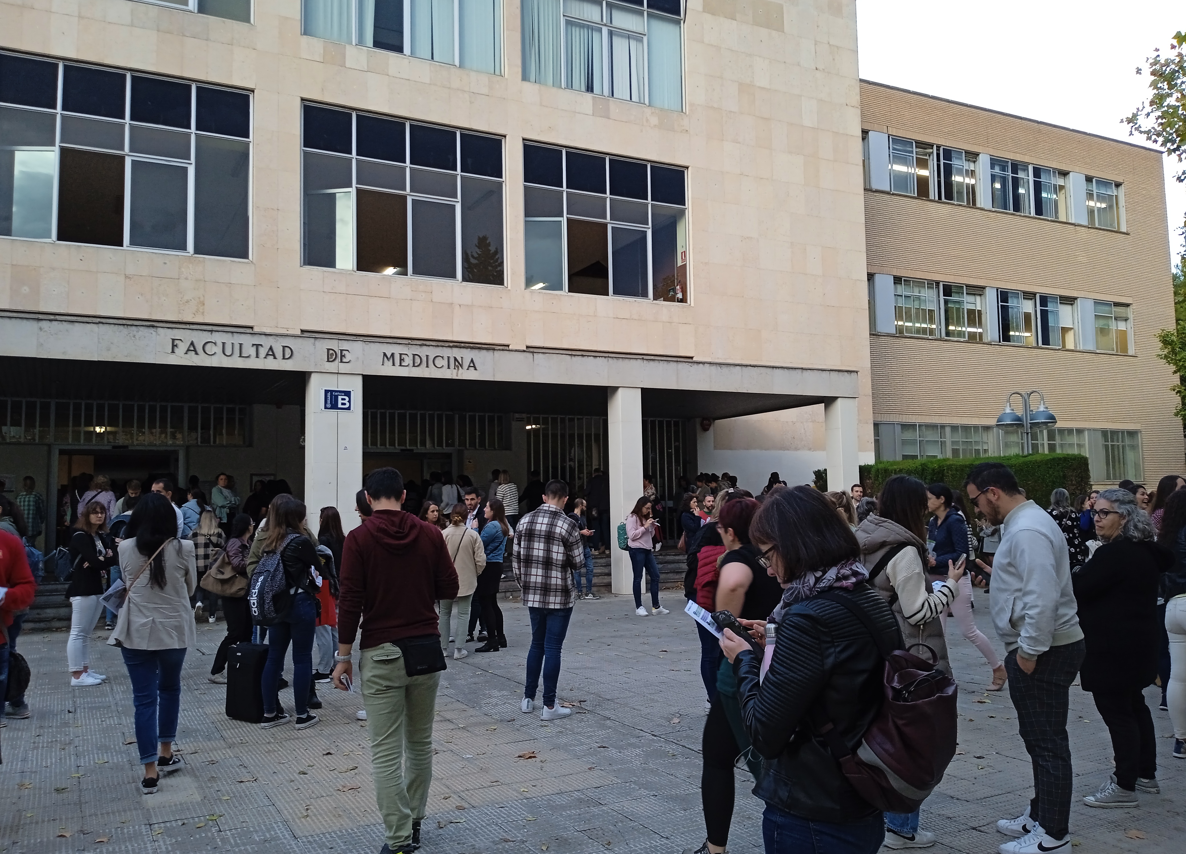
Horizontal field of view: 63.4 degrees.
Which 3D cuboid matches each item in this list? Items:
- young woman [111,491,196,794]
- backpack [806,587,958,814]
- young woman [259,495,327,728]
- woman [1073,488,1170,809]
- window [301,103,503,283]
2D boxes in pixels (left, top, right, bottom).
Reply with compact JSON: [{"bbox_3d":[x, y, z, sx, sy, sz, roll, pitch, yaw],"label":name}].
[{"bbox_3d":[-2.614,1.232,5.715,0.480,1.694,0.360,0,-5,-13],"label":"young woman"},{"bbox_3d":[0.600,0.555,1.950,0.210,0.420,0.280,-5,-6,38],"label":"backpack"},{"bbox_3d":[-2.240,1.344,7.125,0.460,1.687,0.370,-5,-6,40],"label":"young woman"},{"bbox_3d":[2.681,1.101,4.941,0.420,1.565,0.490,0,-5,-8],"label":"woman"},{"bbox_3d":[-4.103,-5.049,21.267,4.553,3.518,0.200,1,-5,-26],"label":"window"}]

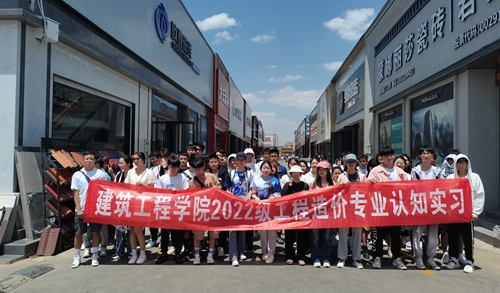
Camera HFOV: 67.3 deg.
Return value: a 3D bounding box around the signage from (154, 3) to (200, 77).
[{"bbox_3d":[-3.156,-4.742,17.898,0.100,1.457,8.019,1,-2,4],"label":"signage"}]

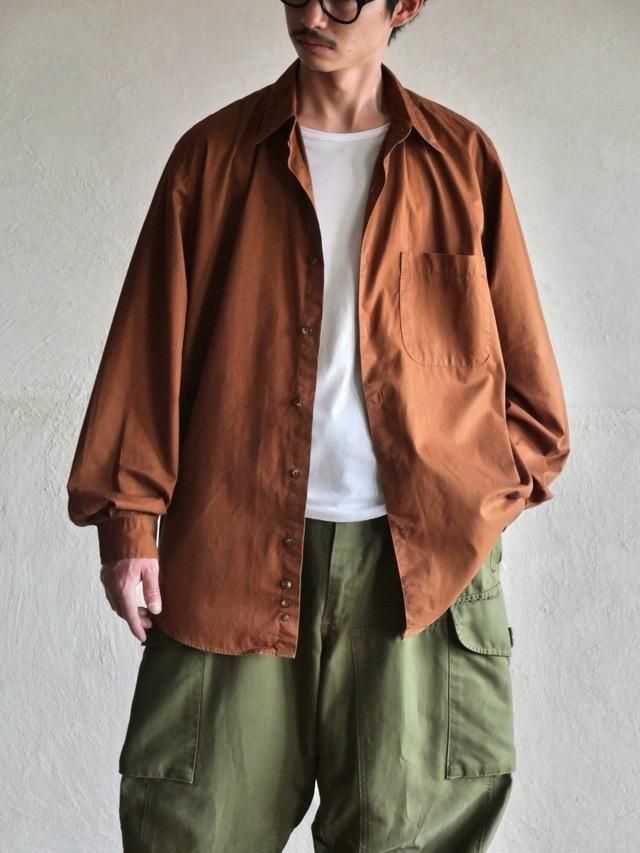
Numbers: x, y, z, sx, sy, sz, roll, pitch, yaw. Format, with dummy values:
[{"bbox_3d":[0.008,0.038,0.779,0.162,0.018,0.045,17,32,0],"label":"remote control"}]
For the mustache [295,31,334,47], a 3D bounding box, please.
[{"bbox_3d":[-0.008,-0.568,3.610,0.064,0.018,0.020,17,13,24],"label":"mustache"}]

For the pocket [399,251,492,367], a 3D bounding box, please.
[{"bbox_3d":[0.183,-0.172,3.600,0.140,0.168,0.022,0,2,-11],"label":"pocket"}]

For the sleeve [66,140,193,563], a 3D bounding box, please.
[{"bbox_3d":[-0.271,-0.113,3.690,0.168,0.640,0.200,7,-2,0],"label":"sleeve"}]

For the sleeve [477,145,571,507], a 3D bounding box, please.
[{"bbox_3d":[0.303,-0.150,3.690,0.155,0.590,0.210,-6,-1,-3],"label":"sleeve"}]

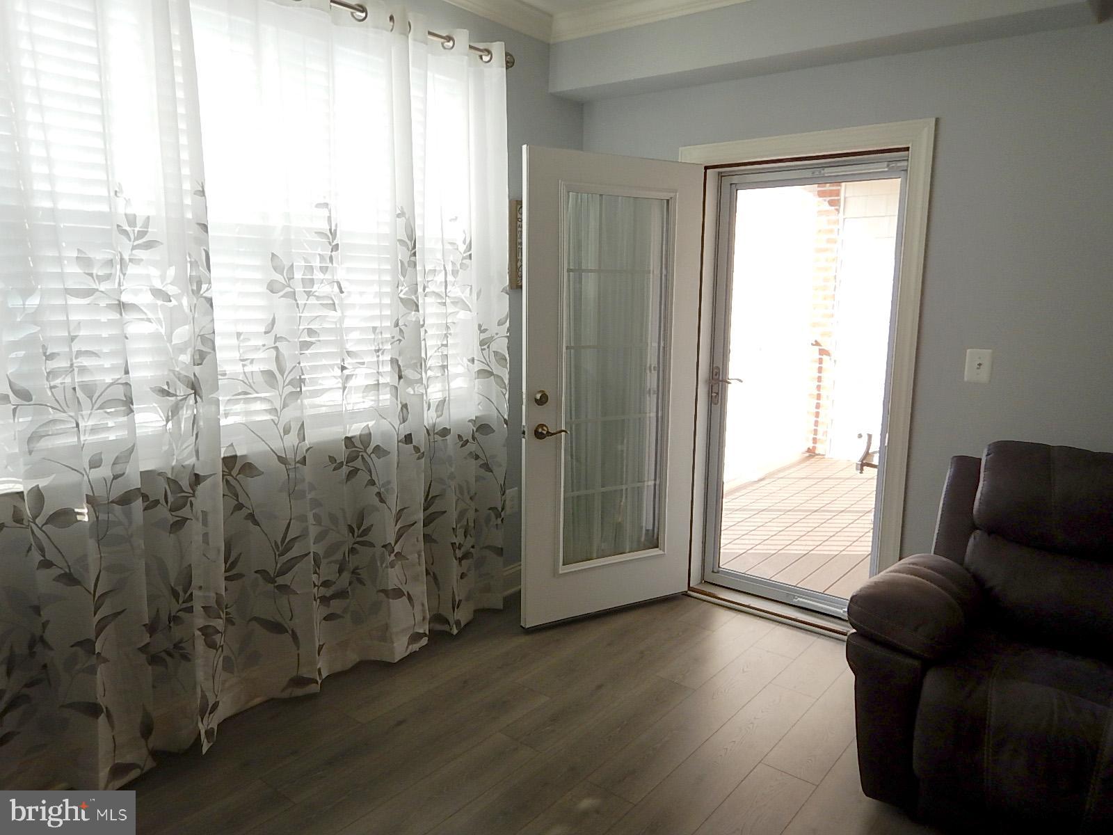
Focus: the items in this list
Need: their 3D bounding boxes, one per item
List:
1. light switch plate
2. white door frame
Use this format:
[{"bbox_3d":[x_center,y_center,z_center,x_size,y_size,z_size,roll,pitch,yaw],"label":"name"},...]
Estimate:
[{"bbox_3d":[1.576,-0.192,2.883,0.081,0.122,0.011,8,12,38],"label":"light switch plate"},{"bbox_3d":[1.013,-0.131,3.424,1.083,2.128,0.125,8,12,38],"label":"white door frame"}]

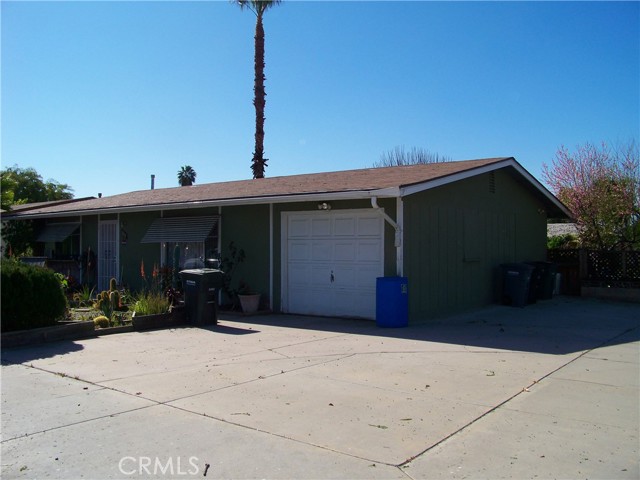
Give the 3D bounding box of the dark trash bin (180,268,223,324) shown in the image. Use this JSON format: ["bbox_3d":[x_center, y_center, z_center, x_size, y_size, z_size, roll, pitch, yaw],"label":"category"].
[{"bbox_3d":[-2.355,1.113,12.150,0.710,1.040,0.610,0,0,36],"label":"dark trash bin"}]

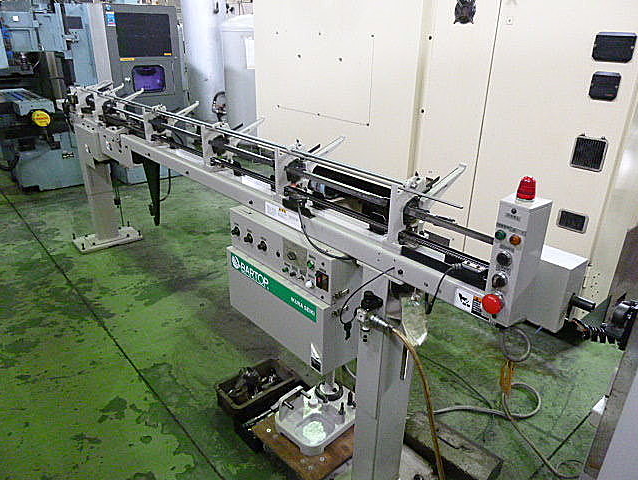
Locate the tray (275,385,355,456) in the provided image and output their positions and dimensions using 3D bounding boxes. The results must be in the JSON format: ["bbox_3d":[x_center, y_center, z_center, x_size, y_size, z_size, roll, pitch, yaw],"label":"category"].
[{"bbox_3d":[0.024,0.698,1.858,0.320,0.090,0.235,-16,28,-36],"label":"tray"}]

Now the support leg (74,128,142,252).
[{"bbox_3d":[-1.683,-0.418,3.548,0.460,0.905,0.312,-16,28,-36],"label":"support leg"}]

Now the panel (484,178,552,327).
[{"bbox_3d":[0.386,0.025,0.911,0.123,0.291,0.060,-16,28,-36],"label":"panel"}]

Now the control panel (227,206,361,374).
[{"bbox_3d":[-0.087,0.125,1.505,0.190,0.352,0.554,-16,28,-36],"label":"control panel"}]

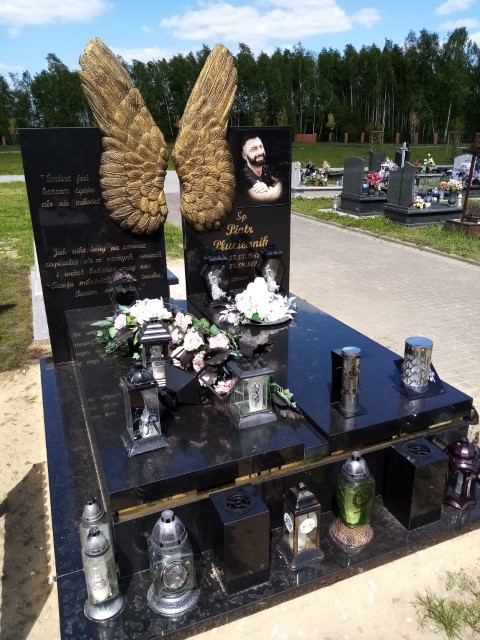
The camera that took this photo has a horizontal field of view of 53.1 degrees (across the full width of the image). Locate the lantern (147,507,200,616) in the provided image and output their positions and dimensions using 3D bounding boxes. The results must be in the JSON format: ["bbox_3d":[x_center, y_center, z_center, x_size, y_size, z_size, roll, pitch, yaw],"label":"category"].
[{"bbox_3d":[-0.216,0.742,1.511,0.163,0.325,0.163,0,20,0],"label":"lantern"}]

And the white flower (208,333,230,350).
[{"bbox_3d":[-0.099,0.104,2.324,0.106,0.072,0.096,-1,21,-2],"label":"white flower"}]

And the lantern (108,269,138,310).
[{"bbox_3d":[-0.730,-0.184,2.988,0.158,0.277,0.144,-8,22,-21],"label":"lantern"}]

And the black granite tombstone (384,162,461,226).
[{"bbox_3d":[3.641,-2.502,9.387,1.450,1.120,0.850,-9,22,-21],"label":"black granite tombstone"}]

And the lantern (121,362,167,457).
[{"bbox_3d":[-0.356,0.304,1.753,0.148,0.324,0.150,-9,22,-21],"label":"lantern"}]

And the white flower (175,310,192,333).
[{"bbox_3d":[-0.306,0.008,2.605,0.089,0.094,0.084,-3,20,-7],"label":"white flower"}]

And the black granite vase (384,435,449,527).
[{"bbox_3d":[0.680,0.630,1.853,0.148,0.286,0.148,-9,22,-21],"label":"black granite vase"}]

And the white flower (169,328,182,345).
[{"bbox_3d":[-0.317,0.081,2.366,0.069,0.072,0.062,-3,21,-8],"label":"white flower"}]

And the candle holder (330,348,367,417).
[{"bbox_3d":[0.458,0.246,1.967,0.110,0.268,0.120,-9,22,-21],"label":"candle holder"}]

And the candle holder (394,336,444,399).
[{"bbox_3d":[0.754,0.196,2.018,0.177,0.217,0.158,-9,22,-21],"label":"candle holder"}]

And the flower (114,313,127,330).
[{"bbox_3d":[-0.647,0.011,2.604,0.069,0.084,0.069,-6,21,-14],"label":"flower"}]

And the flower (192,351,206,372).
[{"bbox_3d":[-0.193,0.198,2.290,0.060,0.080,0.060,-9,22,-21],"label":"flower"}]

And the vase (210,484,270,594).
[{"bbox_3d":[-0.001,0.751,1.655,0.153,0.310,0.143,-8,22,-21],"label":"vase"}]

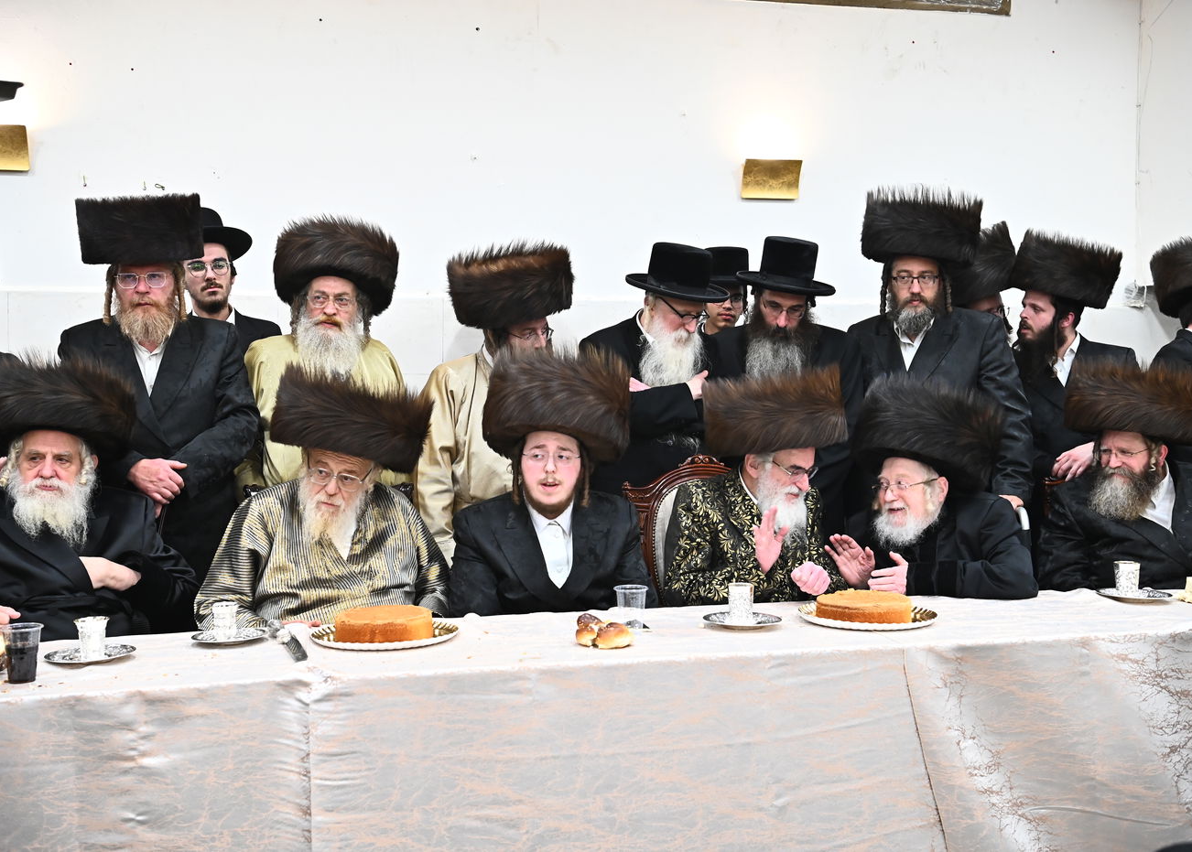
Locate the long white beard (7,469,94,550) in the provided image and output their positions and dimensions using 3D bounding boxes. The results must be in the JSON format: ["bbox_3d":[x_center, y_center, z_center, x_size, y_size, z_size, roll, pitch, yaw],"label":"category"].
[{"bbox_3d":[-1.149,0.175,3.000,0.180,0.175,0.120,-1,2,-16],"label":"long white beard"}]

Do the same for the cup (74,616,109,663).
[{"bbox_3d":[-1.052,0.434,2.965,0.074,0.093,0.074,0,3,-15],"label":"cup"}]

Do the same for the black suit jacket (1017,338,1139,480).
[{"bbox_3d":[1.502,0.124,4.469,0.500,0.800,0.340,3,3,38],"label":"black suit jacket"}]

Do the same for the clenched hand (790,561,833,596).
[{"bbox_3d":[0.538,0.386,3.580,0.097,0.085,0.100,1,3,18],"label":"clenched hand"}]

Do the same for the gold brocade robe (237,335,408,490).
[{"bbox_3d":[-0.792,0.285,4.146,0.520,1.100,0.320,0,3,-12],"label":"gold brocade robe"}]

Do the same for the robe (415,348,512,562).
[{"bbox_3d":[-0.279,0.316,4.226,0.500,1.100,0.340,-1,3,-30],"label":"robe"}]

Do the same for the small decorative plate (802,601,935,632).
[{"bbox_3d":[0.597,0.416,3.120,0.300,0.018,0.300,0,3,0],"label":"small decorative plate"}]

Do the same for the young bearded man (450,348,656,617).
[{"bbox_3d":[-0.115,0.495,3.317,0.520,1.346,0.680,0,3,-7],"label":"young bearded man"}]

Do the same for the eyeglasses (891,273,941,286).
[{"bbox_3d":[0.931,-0.422,4.146,0.140,0.040,0.140,1,3,12],"label":"eyeglasses"}]

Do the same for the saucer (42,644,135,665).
[{"bbox_3d":[-1.075,0.478,3.015,0.196,0.016,0.196,0,3,-15],"label":"saucer"}]

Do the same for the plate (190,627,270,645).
[{"bbox_3d":[-0.748,0.430,2.900,0.156,0.018,0.156,-1,2,-14],"label":"plate"}]

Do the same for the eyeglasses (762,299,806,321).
[{"bbox_3d":[0.559,-0.348,4.240,0.138,0.045,0.145,8,18,-8],"label":"eyeglasses"}]

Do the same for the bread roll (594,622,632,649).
[{"bbox_3d":[0.037,0.404,2.805,0.080,0.050,0.068,0,3,-18],"label":"bread roll"}]

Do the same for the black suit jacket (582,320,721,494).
[{"bbox_3d":[0.187,0.101,4.320,0.480,0.850,0.360,-2,3,-37],"label":"black suit jacket"}]

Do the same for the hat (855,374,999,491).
[{"bbox_3d":[0.802,0.017,3.450,0.350,0.185,0.360,9,-5,30],"label":"hat"}]

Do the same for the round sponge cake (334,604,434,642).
[{"bbox_3d":[-0.458,0.427,3.080,0.214,0.049,0.214,0,3,0],"label":"round sponge cake"}]

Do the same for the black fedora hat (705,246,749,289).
[{"bbox_3d":[0.395,-0.492,4.400,0.310,0.125,0.340,0,2,0],"label":"black fedora hat"}]

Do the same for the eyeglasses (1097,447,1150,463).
[{"bbox_3d":[1.436,0.073,3.789,0.140,0.040,0.140,-6,5,-25],"label":"eyeglasses"}]

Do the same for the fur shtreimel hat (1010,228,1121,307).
[{"bbox_3d":[1.469,-0.489,4.450,0.306,0.178,0.306,15,0,-31],"label":"fur shtreimel hat"}]

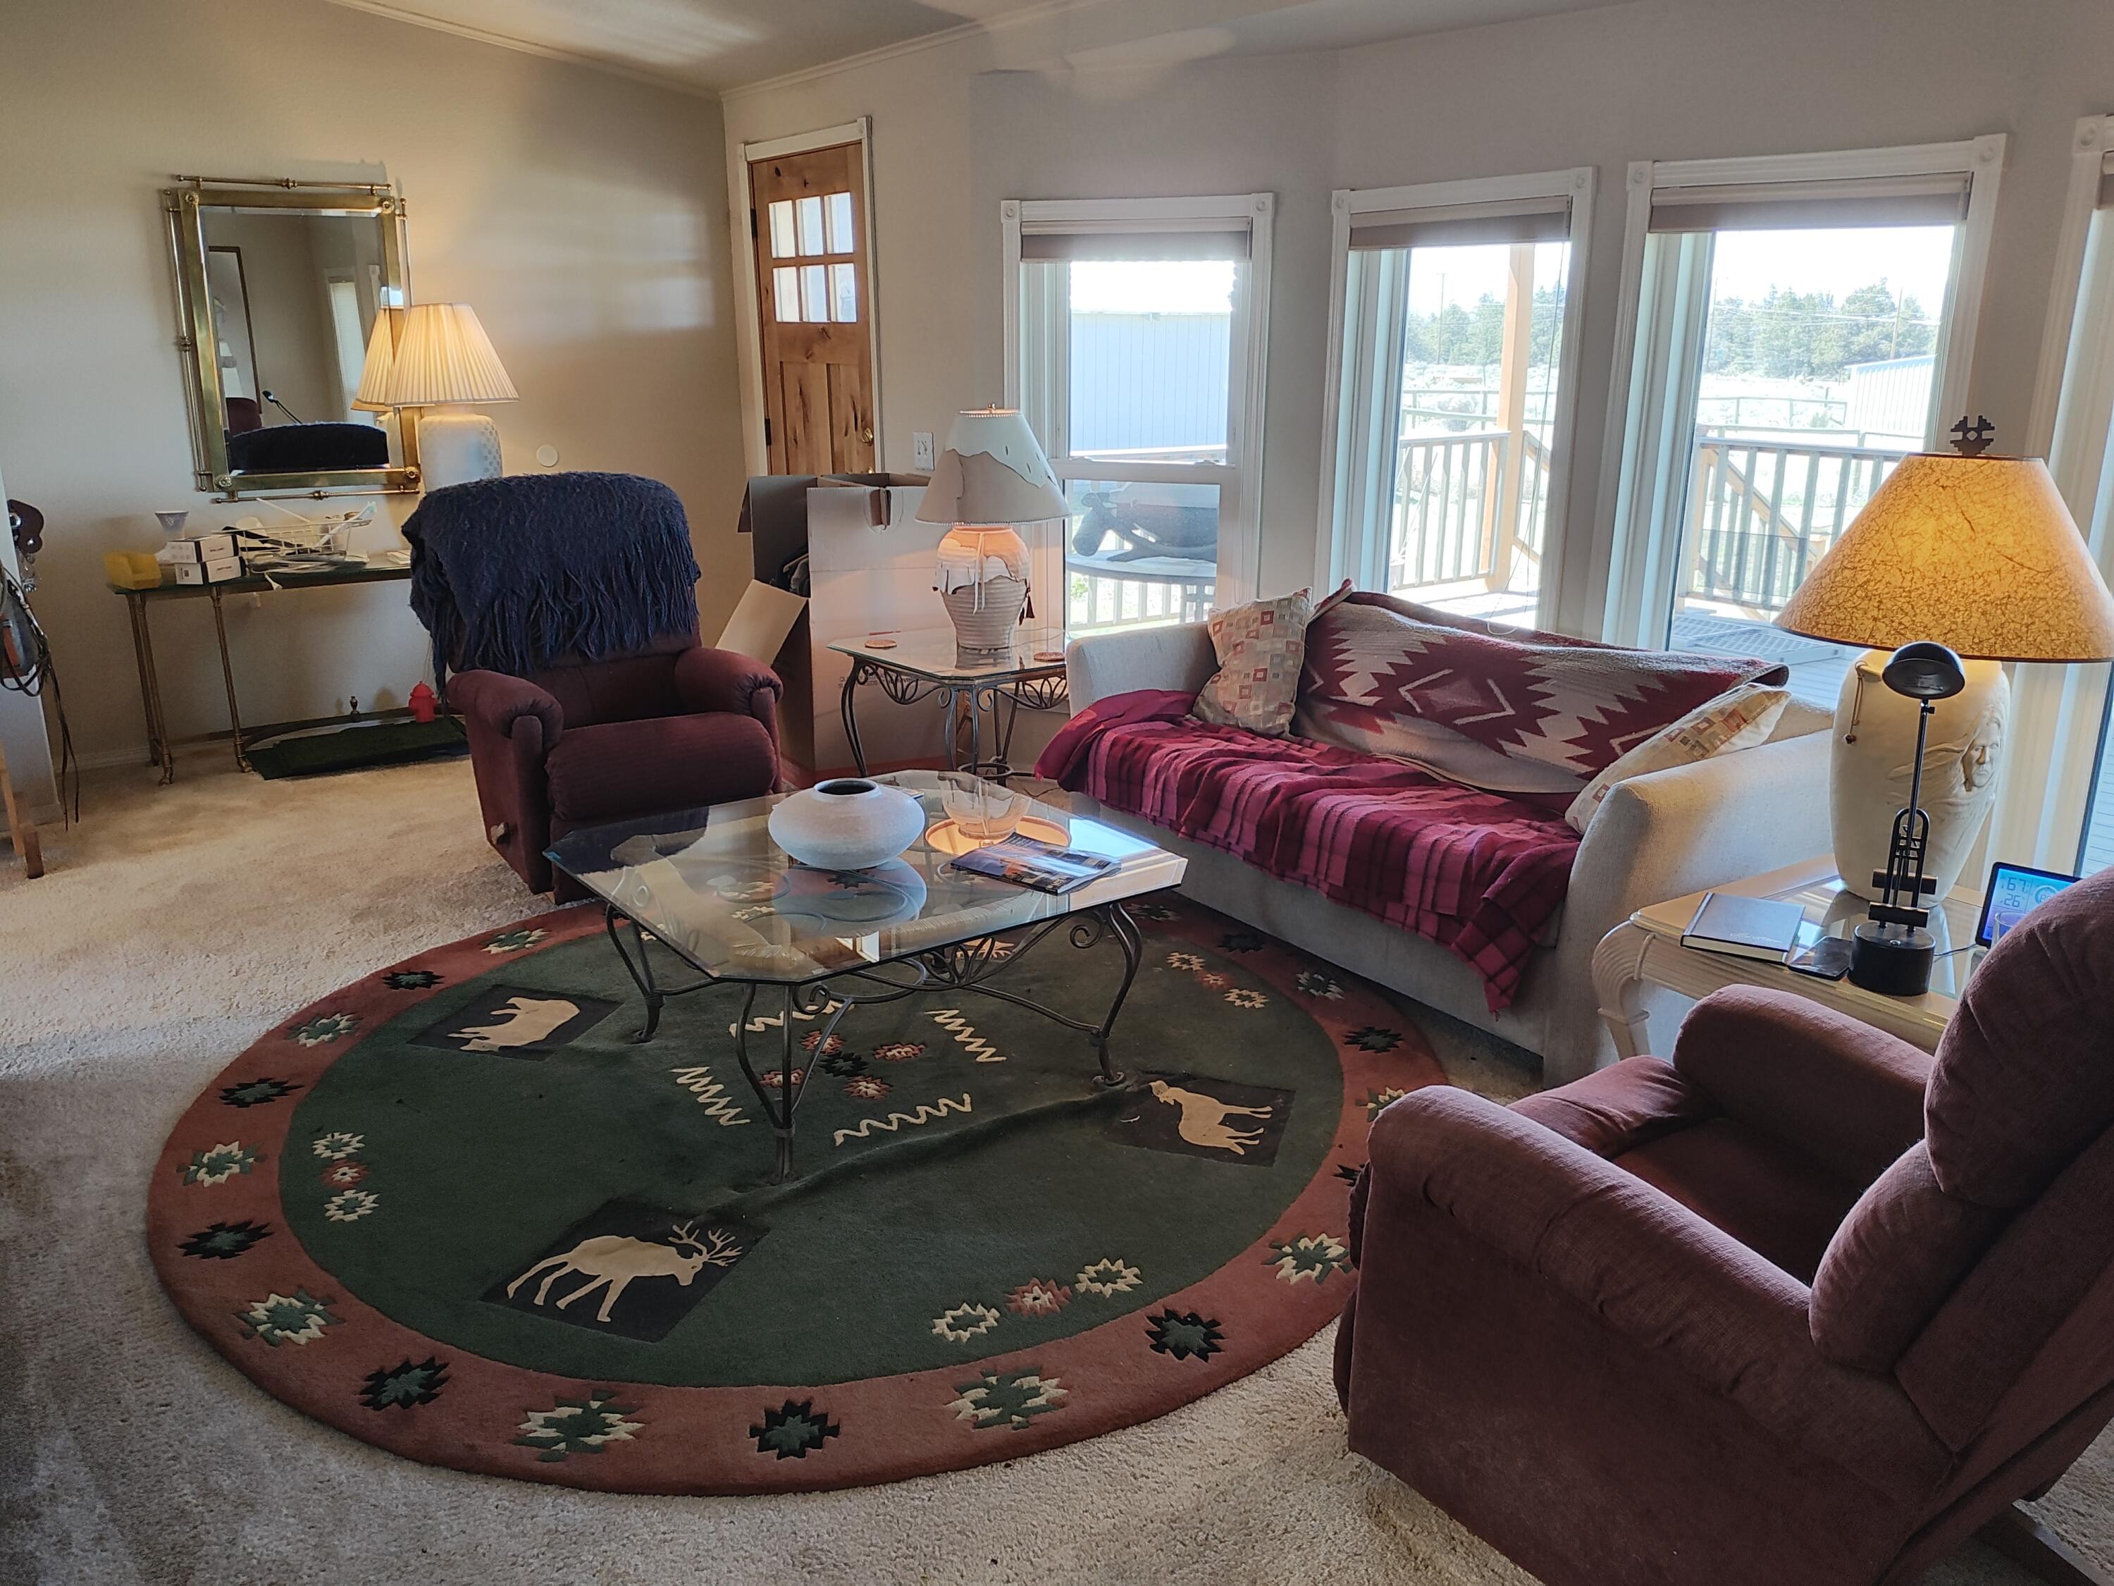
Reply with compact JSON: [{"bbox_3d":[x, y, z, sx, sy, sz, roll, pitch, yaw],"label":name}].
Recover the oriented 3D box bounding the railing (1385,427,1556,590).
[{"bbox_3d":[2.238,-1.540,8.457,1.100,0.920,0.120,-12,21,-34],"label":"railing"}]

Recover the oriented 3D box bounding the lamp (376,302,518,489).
[{"bbox_3d":[-2.124,-1.274,5.415,0.460,0.875,0.460,-12,21,-34],"label":"lamp"}]

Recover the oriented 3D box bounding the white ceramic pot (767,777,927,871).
[{"bbox_3d":[-0.413,0.059,3.008,0.310,0.152,0.310,0,17,0],"label":"white ceramic pot"}]

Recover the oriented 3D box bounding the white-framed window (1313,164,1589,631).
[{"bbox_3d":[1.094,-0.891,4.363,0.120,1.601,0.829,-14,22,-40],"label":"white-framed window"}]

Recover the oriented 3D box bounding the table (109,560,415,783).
[{"bbox_3d":[-2.479,-0.487,5.431,1.420,0.650,0.370,-12,21,-34],"label":"table"}]

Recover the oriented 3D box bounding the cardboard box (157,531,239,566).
[{"bbox_3d":[-2.814,-0.801,5.035,0.098,0.067,0.190,2,17,8],"label":"cardboard box"}]

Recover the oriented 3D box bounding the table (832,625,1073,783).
[{"bbox_3d":[-0.223,-0.172,4.566,0.660,0.545,0.660,-12,21,-34],"label":"table"}]

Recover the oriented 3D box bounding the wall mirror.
[{"bbox_3d":[-2.582,-1.544,5.253,0.720,1.035,0.060,-12,24,-34],"label":"wall mirror"}]

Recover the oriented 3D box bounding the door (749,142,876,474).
[{"bbox_3d":[-0.923,-1.346,5.896,0.060,2.040,0.908,-12,20,-35],"label":"door"}]

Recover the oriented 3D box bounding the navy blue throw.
[{"bbox_3d":[-1.437,-0.637,4.410,0.760,0.550,0.420,-12,20,-35],"label":"navy blue throw"}]

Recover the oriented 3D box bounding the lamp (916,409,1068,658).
[{"bbox_3d":[-0.181,-0.762,4.397,0.435,0.680,0.435,0,17,0],"label":"lamp"}]

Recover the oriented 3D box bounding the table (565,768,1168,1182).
[{"bbox_3d":[-0.368,0.336,3.022,0.980,0.444,0.965,-12,20,-35],"label":"table"}]

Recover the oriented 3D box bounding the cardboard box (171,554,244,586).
[{"bbox_3d":[-2.789,-0.730,5.030,0.096,0.067,0.190,2,17,8],"label":"cardboard box"}]

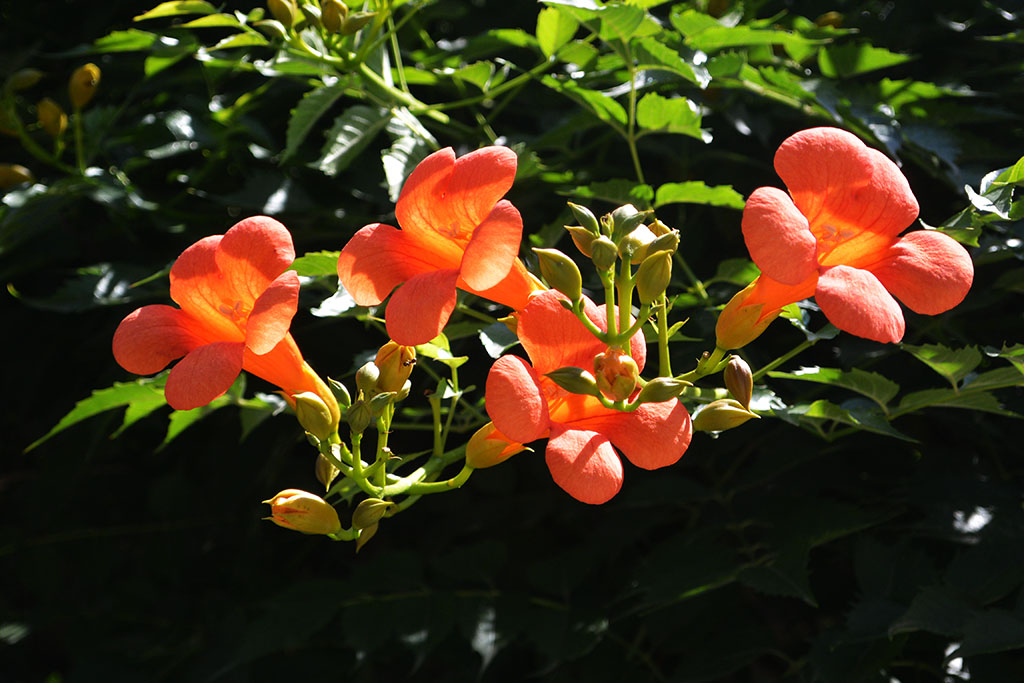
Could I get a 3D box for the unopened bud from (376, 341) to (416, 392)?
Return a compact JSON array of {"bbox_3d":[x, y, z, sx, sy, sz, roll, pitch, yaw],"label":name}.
[{"bbox_3d":[-0.042,0.009,0.840,0.013,0.020,0.013,9,6,0],"label":"unopened bud"}]

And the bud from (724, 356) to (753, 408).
[{"bbox_3d":[0.077,0.014,0.780,0.009,0.018,0.009,-13,-6,0],"label":"bud"}]

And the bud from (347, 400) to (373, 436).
[{"bbox_3d":[-0.057,0.028,0.865,0.010,0.015,0.010,5,9,-6],"label":"bud"}]

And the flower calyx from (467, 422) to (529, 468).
[{"bbox_3d":[-0.005,0.038,0.840,0.024,0.013,0.013,-25,0,30],"label":"flower calyx"}]

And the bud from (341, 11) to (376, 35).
[{"bbox_3d":[-0.061,-0.127,0.920,0.017,0.008,0.008,-30,0,3],"label":"bud"}]

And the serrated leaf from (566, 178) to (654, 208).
[{"bbox_3d":[0.040,-0.061,0.950,0.038,0.011,0.028,0,18,-18],"label":"serrated leaf"}]

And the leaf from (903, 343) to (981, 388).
[{"bbox_3d":[0.173,0.010,0.930,0.036,0.012,0.024,25,-28,-23],"label":"leaf"}]

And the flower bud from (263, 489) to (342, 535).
[{"bbox_3d":[-0.071,0.058,0.780,0.028,0.013,0.013,14,0,-6],"label":"flower bud"}]

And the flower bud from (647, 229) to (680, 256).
[{"bbox_3d":[0.052,-0.034,0.790,0.013,0.007,0.007,-32,0,12],"label":"flower bud"}]

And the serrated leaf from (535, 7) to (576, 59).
[{"bbox_3d":[0.019,-0.131,0.980,0.018,0.025,0.008,2,34,-2],"label":"serrated leaf"}]

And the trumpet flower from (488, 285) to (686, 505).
[{"bbox_3d":[0.026,0.021,0.820,0.070,0.071,0.050,0,-18,-32],"label":"trumpet flower"}]

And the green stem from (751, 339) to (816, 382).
[{"bbox_3d":[0.103,0.007,0.870,0.029,0.004,0.004,-31,0,-6],"label":"green stem"}]

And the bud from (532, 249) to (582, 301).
[{"bbox_3d":[0.015,-0.022,0.760,0.011,0.021,0.011,-36,6,0],"label":"bud"}]

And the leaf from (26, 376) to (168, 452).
[{"bbox_3d":[-0.158,0.028,0.880,0.058,0.013,0.028,-23,12,-9],"label":"leaf"}]

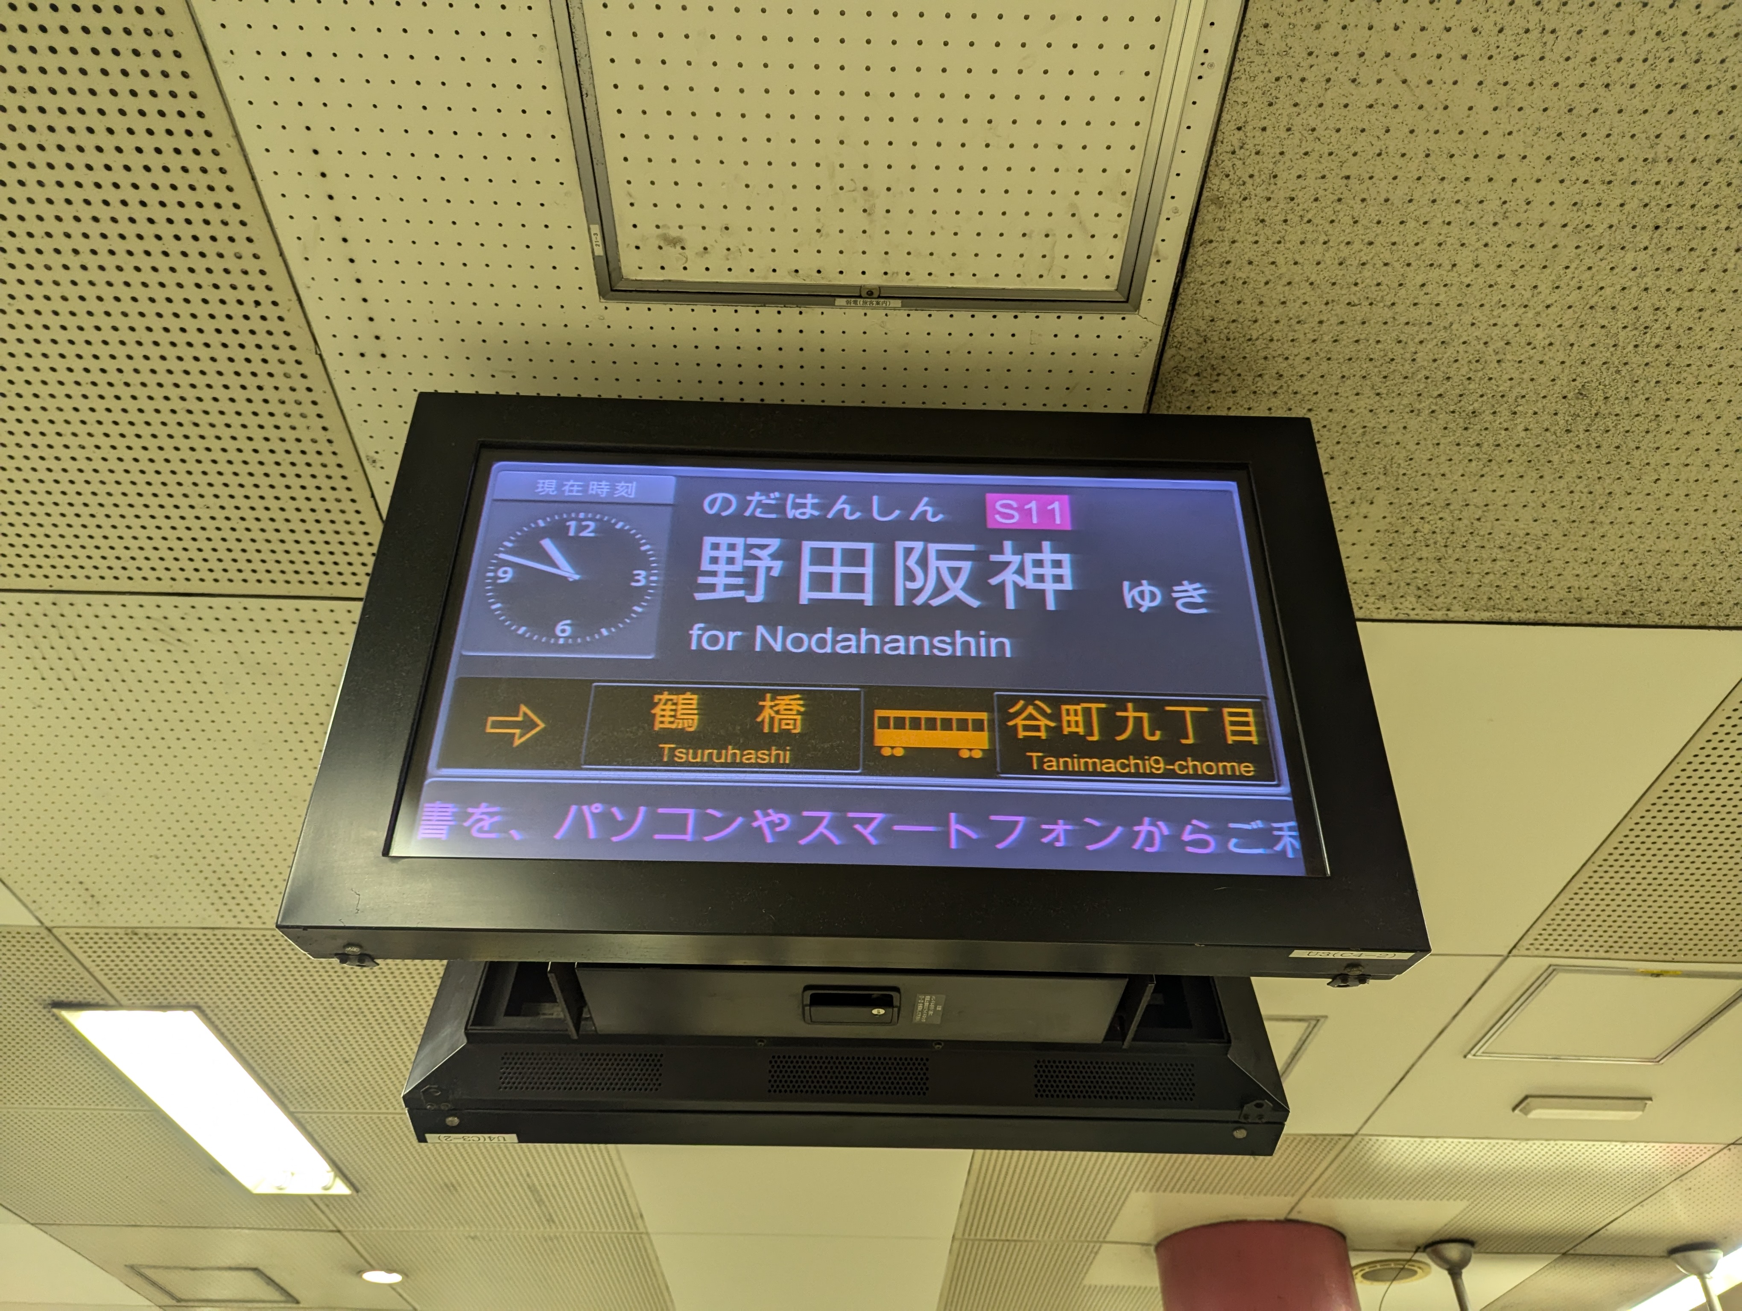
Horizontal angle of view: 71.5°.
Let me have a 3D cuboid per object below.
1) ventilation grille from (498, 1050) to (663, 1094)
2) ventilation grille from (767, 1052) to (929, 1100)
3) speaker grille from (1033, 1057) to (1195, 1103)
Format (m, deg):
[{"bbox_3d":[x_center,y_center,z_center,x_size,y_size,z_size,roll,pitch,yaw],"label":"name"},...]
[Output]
[{"bbox_3d":[-0.325,0.470,1.365,0.183,0.042,0.010,1,-11,-1],"label":"ventilation grille"},{"bbox_3d":[-0.025,0.477,1.372,0.183,0.042,0.010,1,-11,-1],"label":"ventilation grille"},{"bbox_3d":[0.278,0.485,1.378,0.183,0.042,0.010,1,-11,-1],"label":"speaker grille"}]

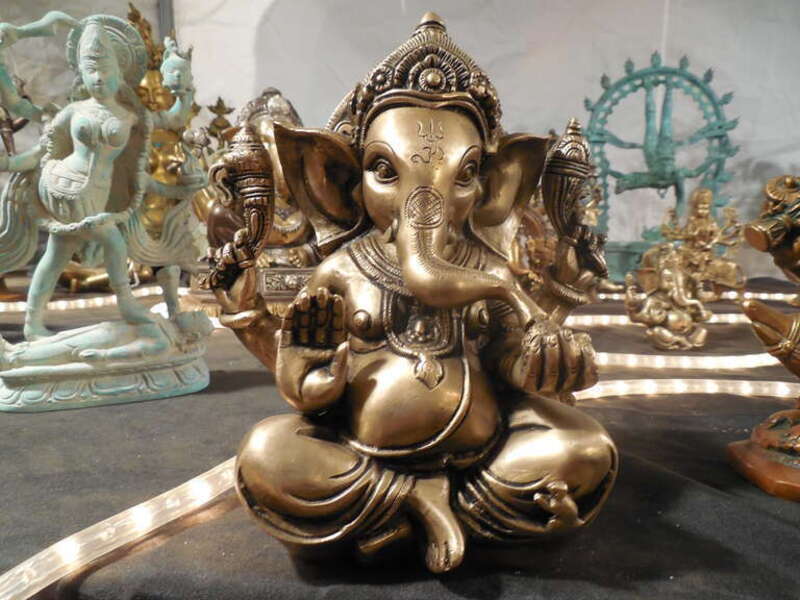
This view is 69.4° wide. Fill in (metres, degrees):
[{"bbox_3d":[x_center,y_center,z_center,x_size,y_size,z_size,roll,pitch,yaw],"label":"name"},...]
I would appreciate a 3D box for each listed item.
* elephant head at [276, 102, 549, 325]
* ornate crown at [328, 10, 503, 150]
[{"bbox_3d":[0.005,-0.037,0.238,0.110,0.084,0.066,-1,8,-11],"label":"elephant head"},{"bbox_3d":[0.006,-0.089,0.238,0.066,0.052,0.060,-1,8,-11],"label":"ornate crown"}]

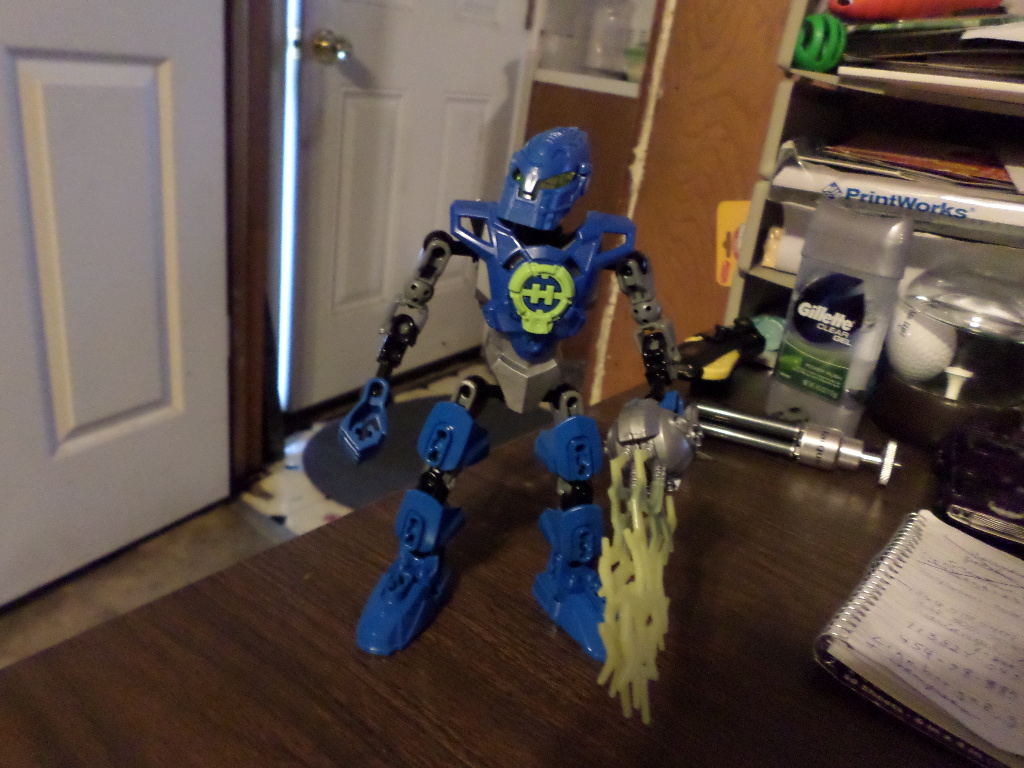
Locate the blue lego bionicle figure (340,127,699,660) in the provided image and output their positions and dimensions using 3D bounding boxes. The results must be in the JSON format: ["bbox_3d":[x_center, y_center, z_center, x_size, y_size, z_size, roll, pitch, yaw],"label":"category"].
[{"bbox_3d":[0.002,0.007,0.248,0.117,0.178,0.066,5,22,-7],"label":"blue lego bionicle figure"}]

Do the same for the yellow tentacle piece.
[{"bbox_3d":[0.039,0.065,0.233,0.025,0.089,0.023,-1,8,4],"label":"yellow tentacle piece"}]

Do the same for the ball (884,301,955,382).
[{"bbox_3d":[0.271,-0.026,0.490,0.043,0.043,0.043,8,22,0],"label":"ball"}]

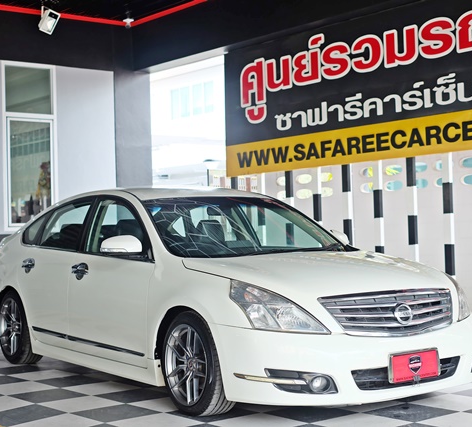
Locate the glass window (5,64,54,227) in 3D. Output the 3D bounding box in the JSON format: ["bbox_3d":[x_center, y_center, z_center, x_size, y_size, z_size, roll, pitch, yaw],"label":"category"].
[{"bbox_3d":[-2.702,-0.882,12.376,0.732,2.131,0.090,0,-1,-40],"label":"glass window"}]

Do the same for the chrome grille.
[{"bbox_3d":[0.916,0.556,5.295,1.020,0.260,0.170,-1,-1,-35],"label":"chrome grille"}]

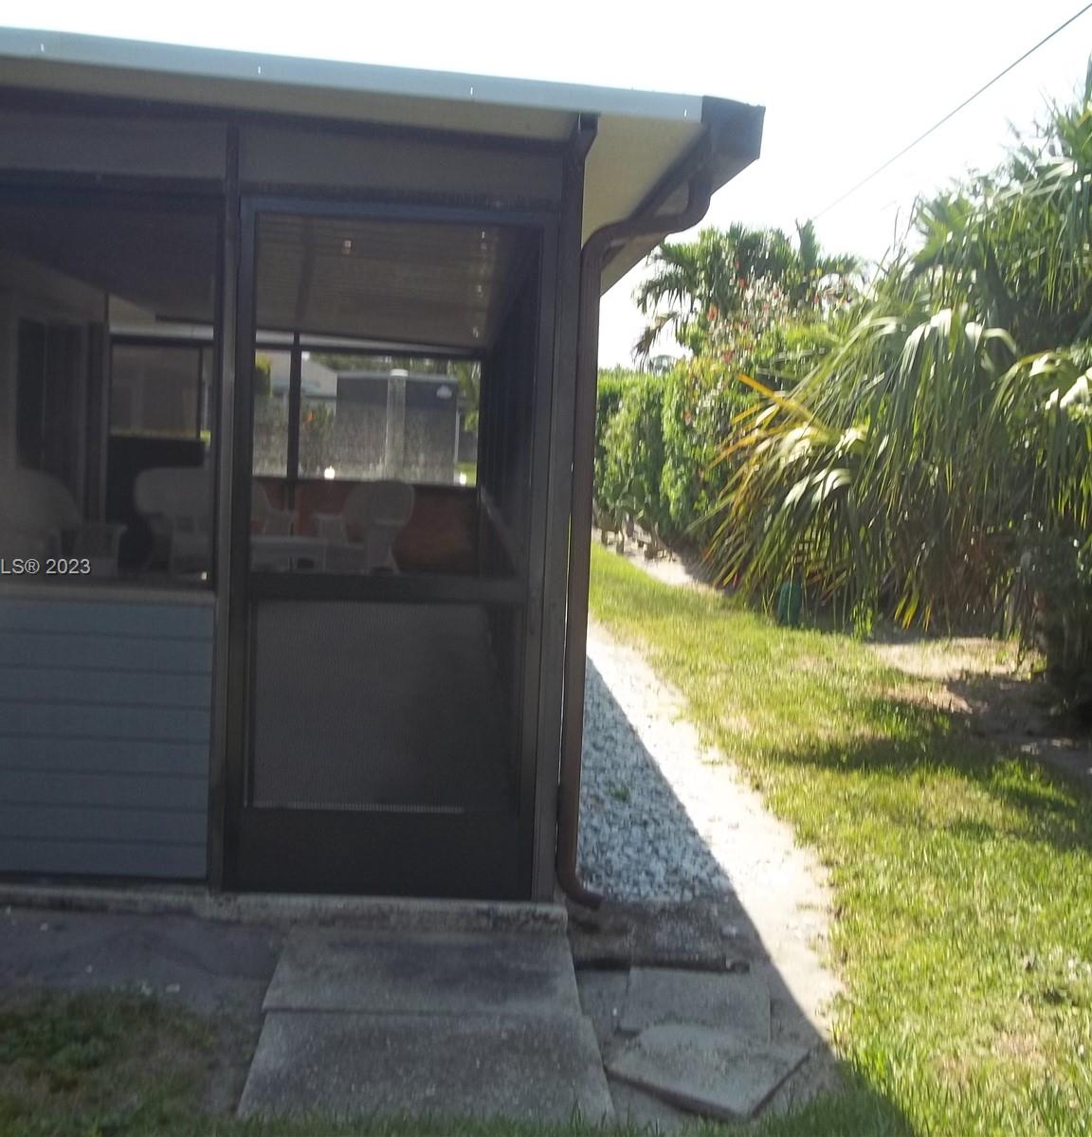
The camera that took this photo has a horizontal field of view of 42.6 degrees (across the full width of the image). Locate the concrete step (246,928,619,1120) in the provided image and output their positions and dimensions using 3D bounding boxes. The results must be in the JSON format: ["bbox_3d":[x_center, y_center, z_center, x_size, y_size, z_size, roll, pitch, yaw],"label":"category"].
[{"bbox_3d":[-0.304,1.213,3.666,0.838,0.100,1.182,2,5,-4],"label":"concrete step"}]

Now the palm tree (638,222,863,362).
[{"bbox_3d":[2.736,-2.591,20.222,3.300,4.730,3.200,2,5,-4],"label":"palm tree"}]

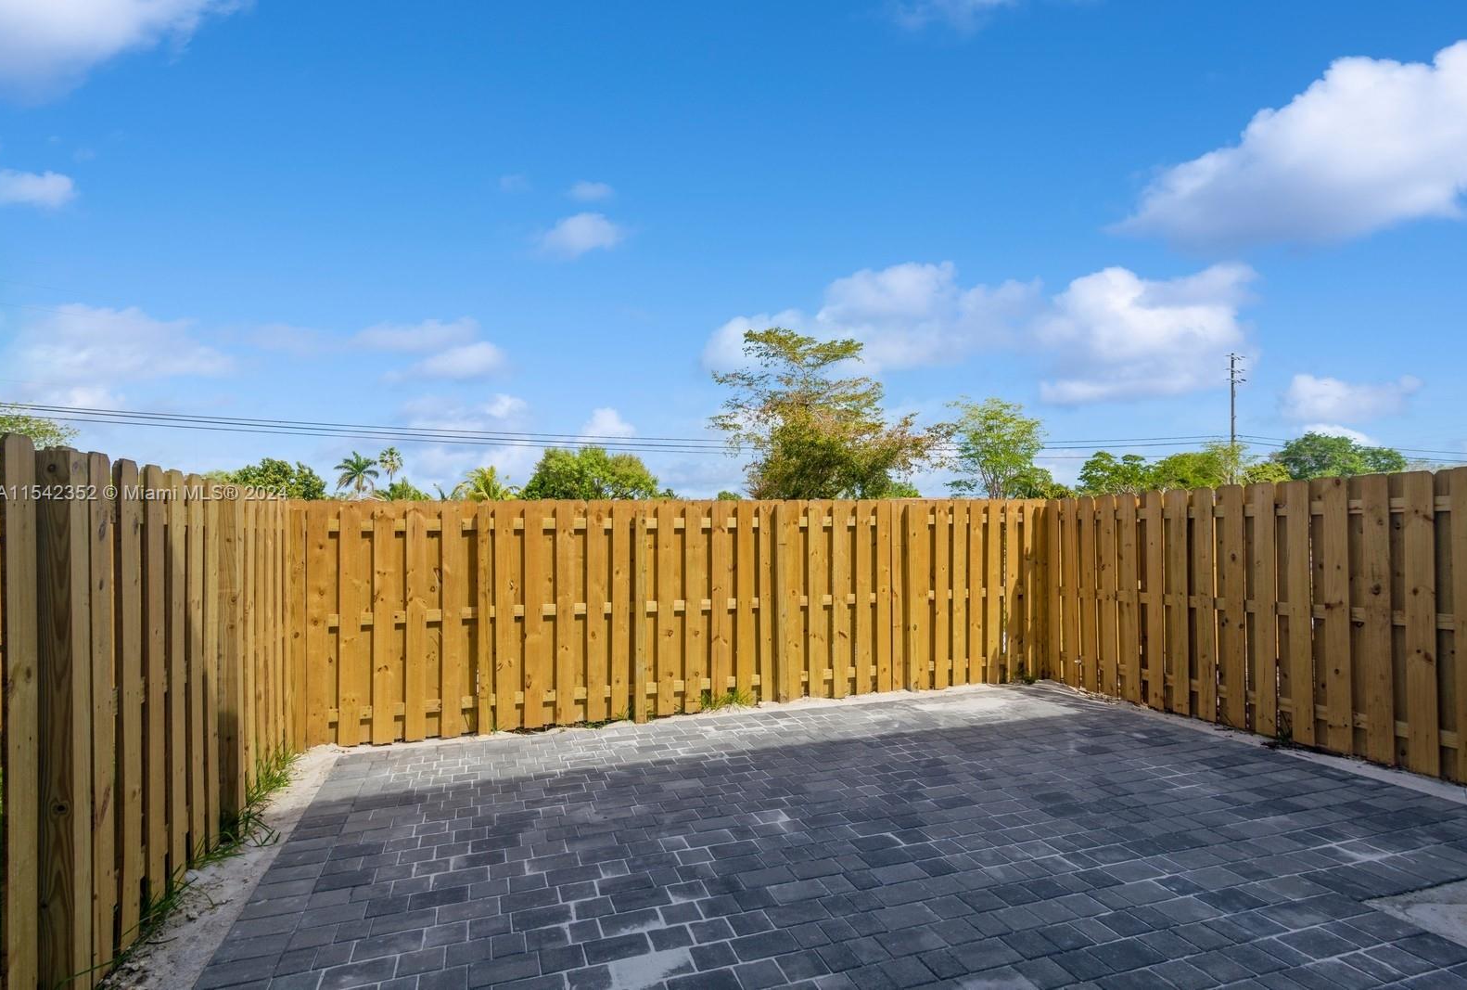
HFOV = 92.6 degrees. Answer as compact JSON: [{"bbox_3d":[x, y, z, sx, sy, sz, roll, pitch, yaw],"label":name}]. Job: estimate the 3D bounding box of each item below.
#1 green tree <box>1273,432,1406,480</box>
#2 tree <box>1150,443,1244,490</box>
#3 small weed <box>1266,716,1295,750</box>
[{"bbox_3d":[38.120,-0.456,43.841,6.884,7.024,6.884,-1,-3,0],"label":"green tree"},{"bbox_3d":[25.187,0.046,37.868,4.485,5.814,4.485,-1,-3,0],"label":"tree"},{"bbox_3d":[3.905,1.694,5.000,0.160,0.230,0.200,1,-3,-29],"label":"small weed"}]

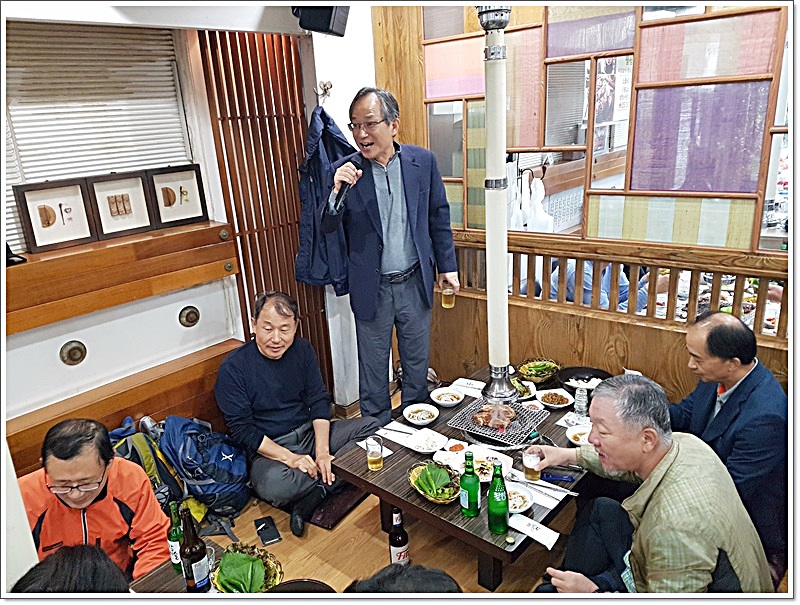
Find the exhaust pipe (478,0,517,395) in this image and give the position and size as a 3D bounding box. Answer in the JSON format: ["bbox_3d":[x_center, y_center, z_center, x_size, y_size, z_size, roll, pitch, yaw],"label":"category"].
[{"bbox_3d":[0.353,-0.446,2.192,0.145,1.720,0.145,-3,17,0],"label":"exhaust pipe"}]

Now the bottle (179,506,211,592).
[{"bbox_3d":[-0.567,0.671,1.629,0.071,0.264,0.071,-7,17,-12],"label":"bottle"}]

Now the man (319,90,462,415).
[{"bbox_3d":[-0.050,-0.033,2.523,0.520,1.660,0.360,-4,17,-3],"label":"man"}]

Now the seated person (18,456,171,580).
[{"bbox_3d":[-0.930,0.660,1.828,0.620,0.820,0.680,-14,20,-30],"label":"seated person"}]

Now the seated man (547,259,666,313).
[{"bbox_3d":[1.422,-0.251,4.259,0.650,0.860,0.720,-19,23,-41],"label":"seated man"}]

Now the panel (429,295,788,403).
[{"bbox_3d":[0.880,0.321,2.952,1.950,0.600,0.070,11,22,39],"label":"panel"}]

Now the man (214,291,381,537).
[{"bbox_3d":[-0.425,0.384,2.555,0.760,0.860,0.720,-10,18,-20],"label":"man"}]

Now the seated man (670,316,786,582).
[{"bbox_3d":[1.096,0.436,2.094,0.760,0.860,0.640,4,19,22],"label":"seated man"}]

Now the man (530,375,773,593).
[{"bbox_3d":[0.595,0.635,1.569,0.740,0.880,0.610,6,19,27],"label":"man"}]

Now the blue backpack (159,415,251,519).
[{"bbox_3d":[-0.799,0.672,2.470,0.270,0.430,0.210,-23,-9,-41],"label":"blue backpack"}]

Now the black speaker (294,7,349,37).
[{"bbox_3d":[-0.292,-1.230,2.501,0.160,0.220,0.125,19,16,20],"label":"black speaker"}]

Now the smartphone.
[{"bbox_3d":[-0.523,0.900,2.390,0.074,0.010,0.160,-11,19,-23],"label":"smartphone"}]

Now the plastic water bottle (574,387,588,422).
[{"bbox_3d":[0.729,0.407,2.418,0.056,0.140,0.056,-3,17,0],"label":"plastic water bottle"}]

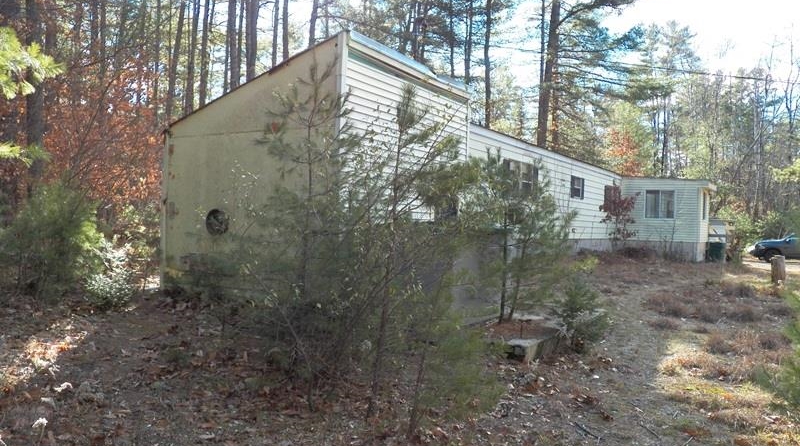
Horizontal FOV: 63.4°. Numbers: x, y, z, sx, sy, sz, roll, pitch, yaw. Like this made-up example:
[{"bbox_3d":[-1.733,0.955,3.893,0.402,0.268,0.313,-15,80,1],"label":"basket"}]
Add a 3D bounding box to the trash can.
[{"bbox_3d":[12.377,1.119,25.201,0.620,0.760,0.620,2,0,32],"label":"trash can"}]

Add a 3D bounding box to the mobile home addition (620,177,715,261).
[{"bbox_3d":[10.913,-0.172,26.260,3.050,3.250,2.600,2,-1,33],"label":"mobile home addition"}]

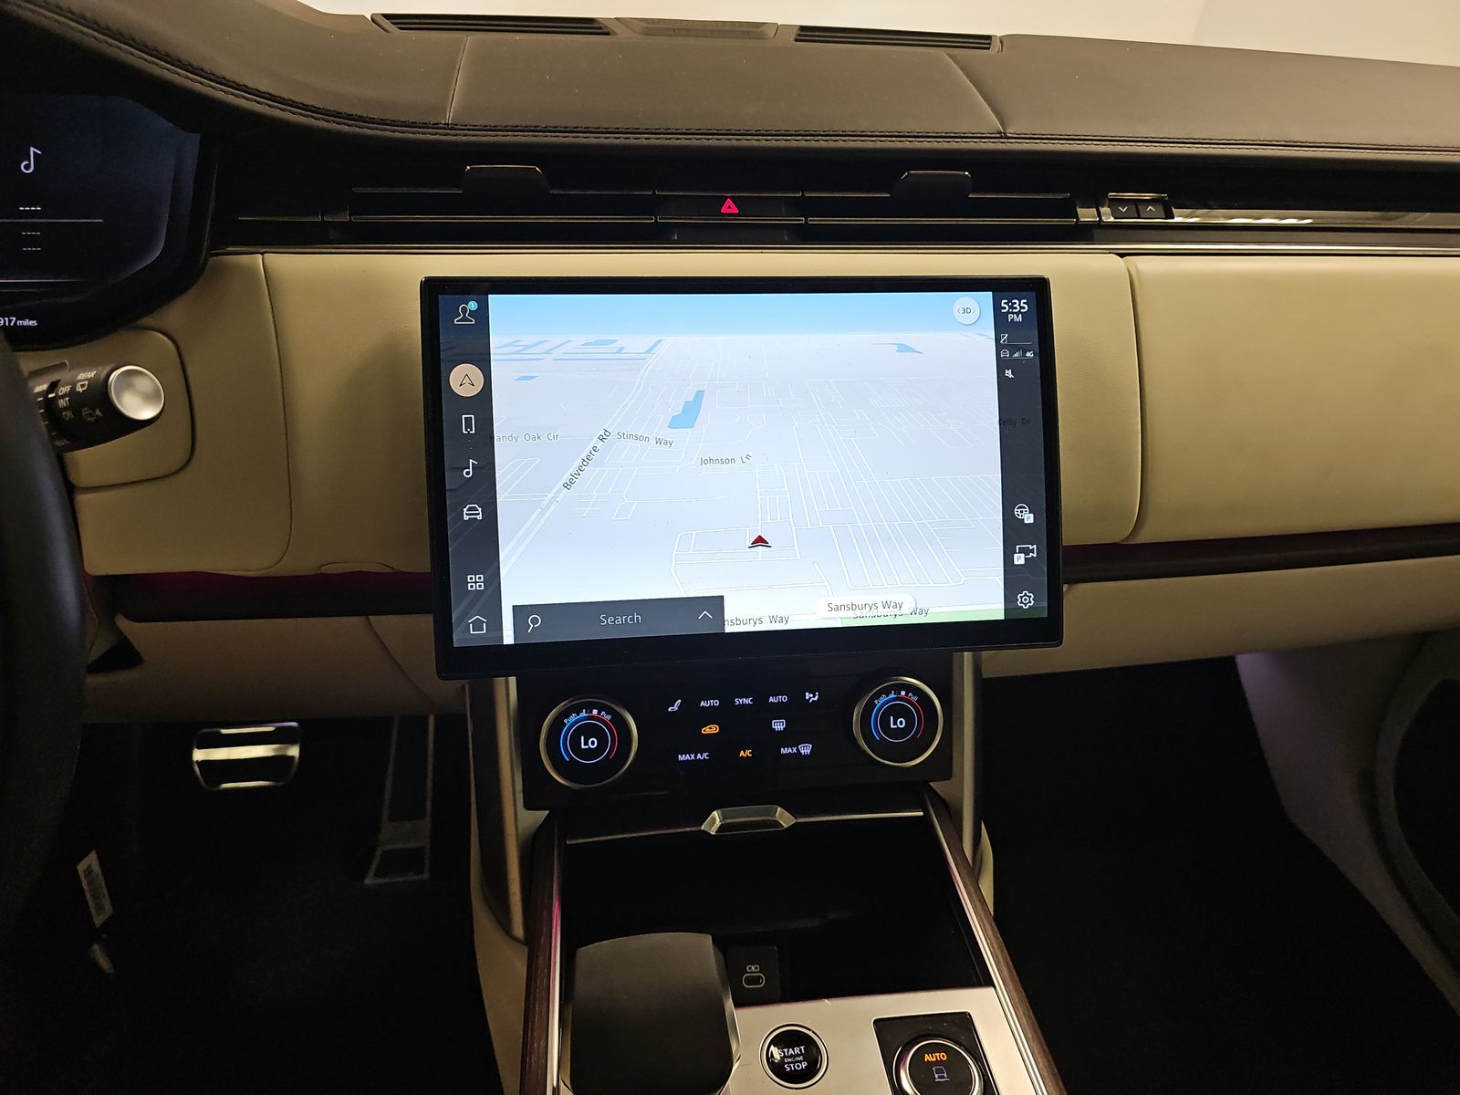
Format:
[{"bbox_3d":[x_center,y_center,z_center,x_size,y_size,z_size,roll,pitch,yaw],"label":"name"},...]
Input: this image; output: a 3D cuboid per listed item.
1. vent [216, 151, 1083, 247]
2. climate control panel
[{"bbox_3d":[-0.031,-0.186,0.525,0.452,0.047,0.046,-2,10,-7],"label":"vent"},{"bbox_3d":[0.008,0.099,0.545,0.243,0.078,0.036,-2,8,-7],"label":"climate control panel"}]

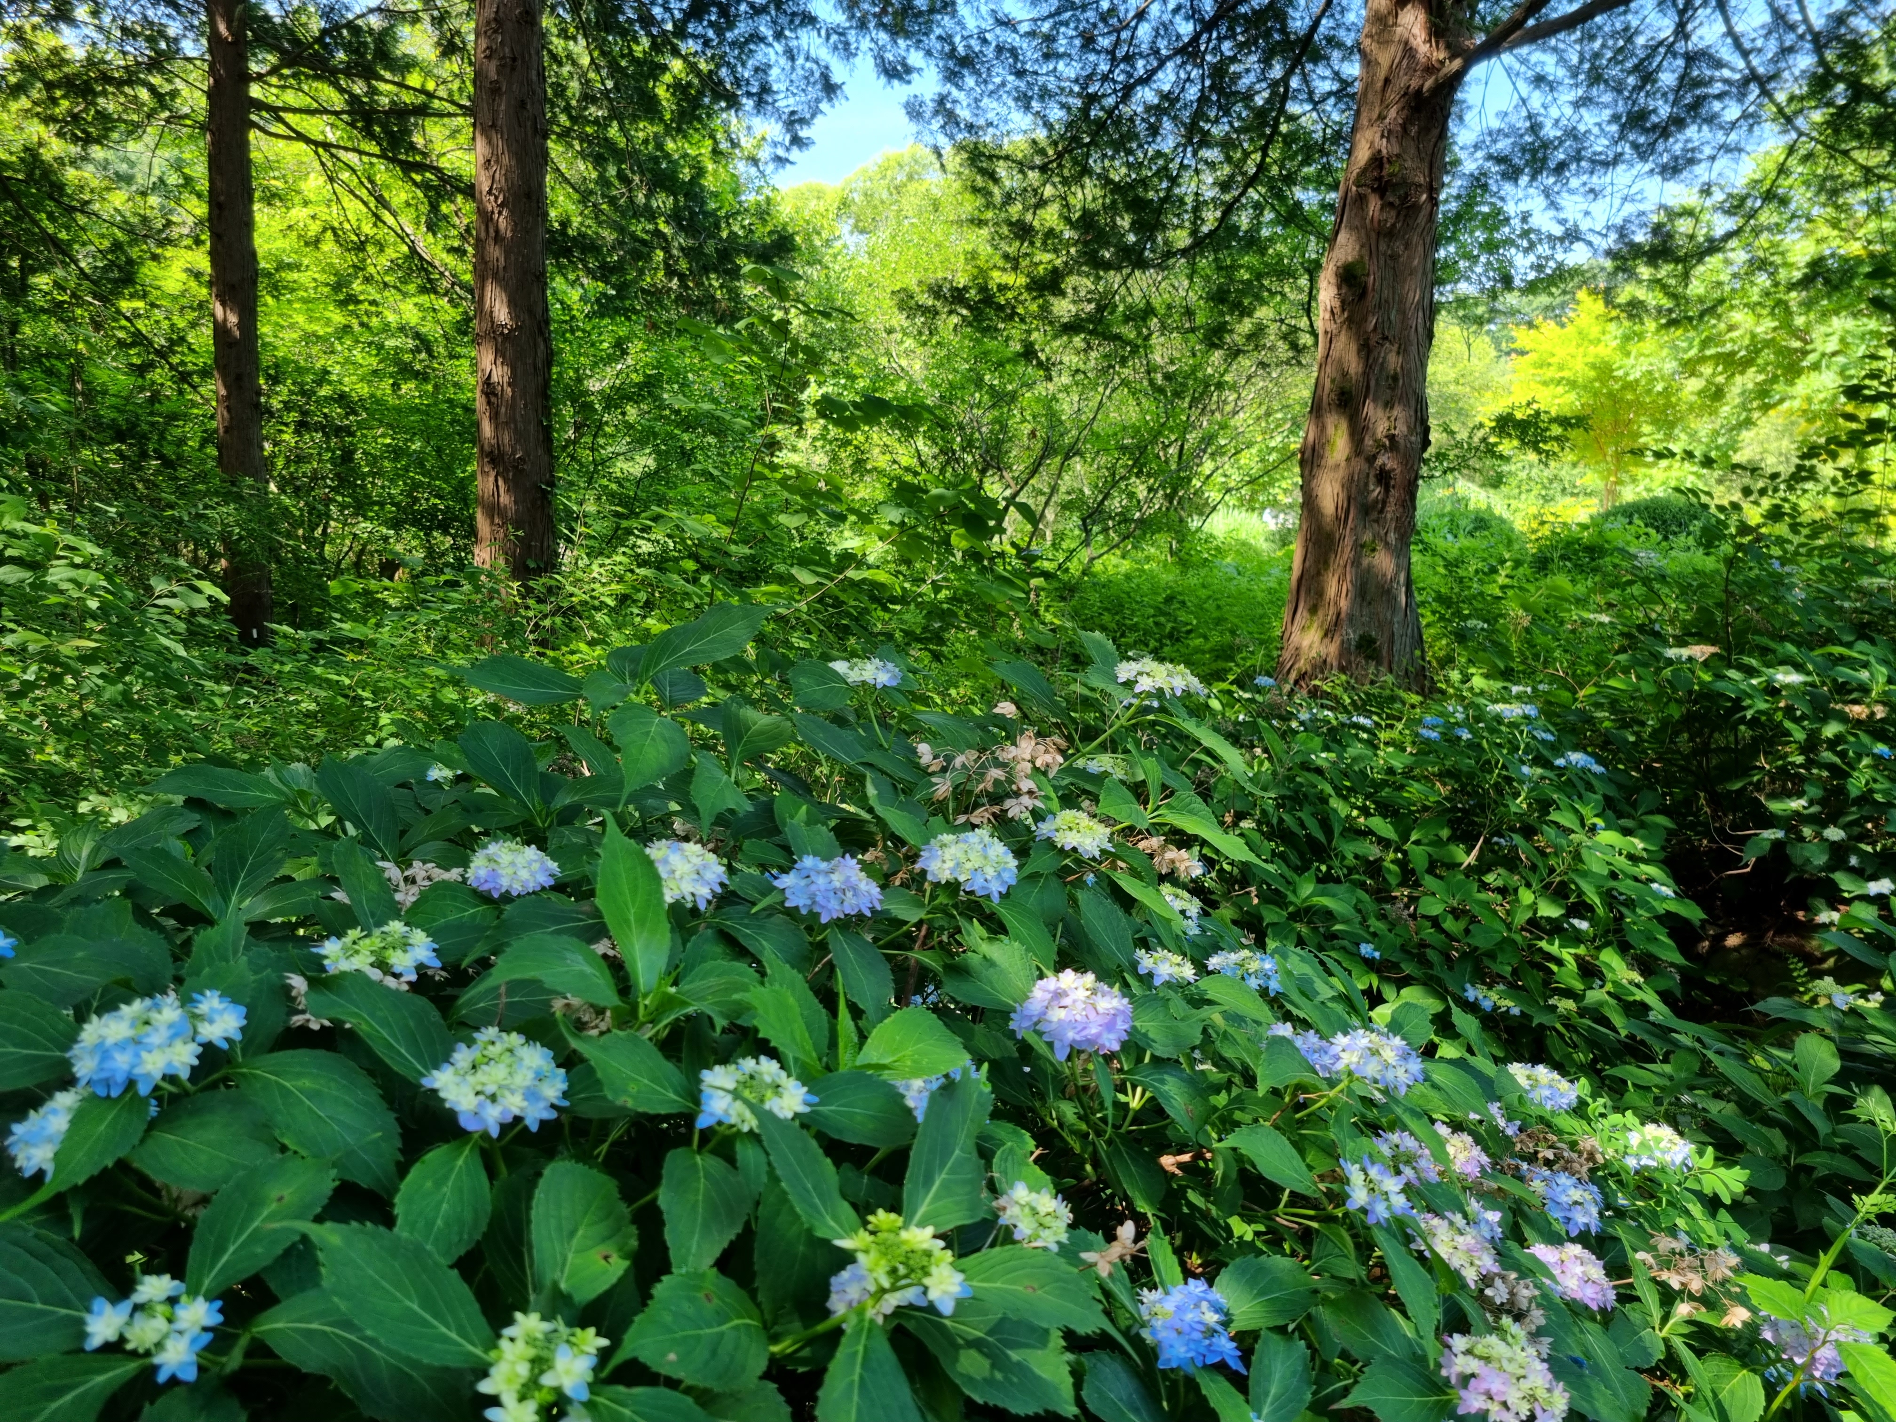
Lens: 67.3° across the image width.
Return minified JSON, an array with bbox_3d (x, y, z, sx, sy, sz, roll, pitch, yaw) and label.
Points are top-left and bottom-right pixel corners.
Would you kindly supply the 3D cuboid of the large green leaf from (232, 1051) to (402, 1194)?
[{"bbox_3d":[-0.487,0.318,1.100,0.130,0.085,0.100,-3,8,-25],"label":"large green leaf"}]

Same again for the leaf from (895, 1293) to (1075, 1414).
[{"bbox_3d":[0.021,0.408,0.905,0.149,0.030,0.080,14,38,37],"label":"leaf"}]

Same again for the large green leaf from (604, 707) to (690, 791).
[{"bbox_3d":[-0.359,0.048,1.680,0.095,0.122,0.035,19,-36,-11],"label":"large green leaf"}]

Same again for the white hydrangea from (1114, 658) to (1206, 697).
[{"bbox_3d":[0.279,-0.044,1.870,0.120,0.050,0.105,1,7,8],"label":"white hydrangea"}]

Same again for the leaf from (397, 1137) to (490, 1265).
[{"bbox_3d":[-0.387,0.376,1.100,0.070,0.095,0.030,23,-40,-11],"label":"leaf"}]

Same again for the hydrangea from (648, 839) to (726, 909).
[{"bbox_3d":[-0.308,0.190,1.660,0.102,0.075,0.100,-1,7,-11],"label":"hydrangea"}]

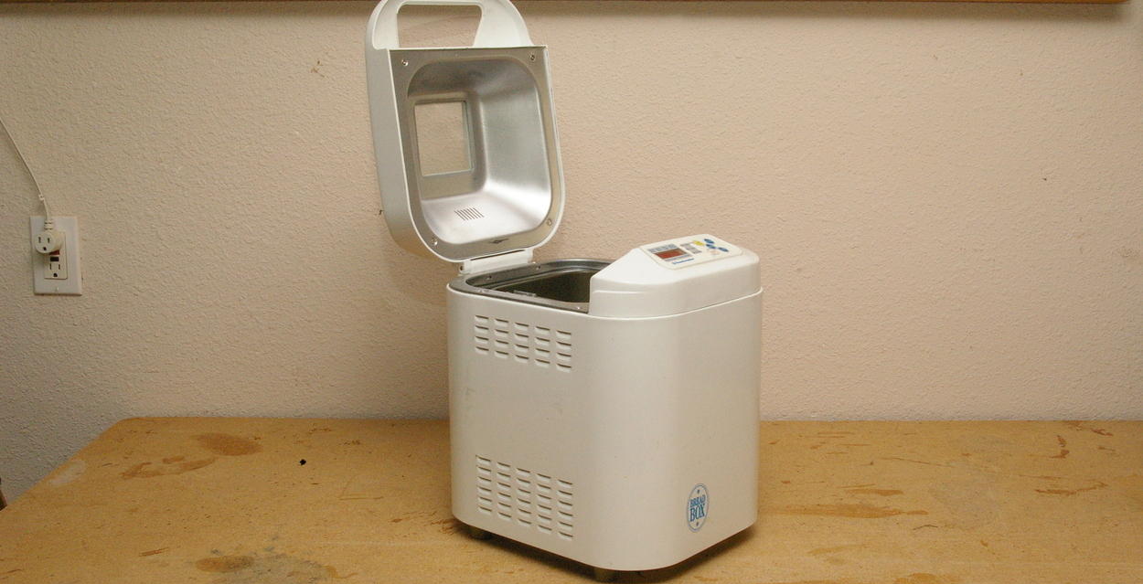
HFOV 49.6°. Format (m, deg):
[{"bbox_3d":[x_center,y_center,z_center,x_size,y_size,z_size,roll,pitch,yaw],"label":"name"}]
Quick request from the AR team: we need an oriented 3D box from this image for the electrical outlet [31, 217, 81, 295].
[{"bbox_3d":[-0.750,-0.052,1.803,0.070,0.114,0.008,0,10,1],"label":"electrical outlet"}]

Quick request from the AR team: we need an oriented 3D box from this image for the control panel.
[{"bbox_3d":[0.120,-0.041,1.268,0.051,0.006,0.138,33,28,33],"label":"control panel"}]

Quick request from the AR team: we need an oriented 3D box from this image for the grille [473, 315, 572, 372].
[{"bbox_3d":[-0.049,0.052,1.245,0.134,0.039,0.005,9,14,41],"label":"grille"}]

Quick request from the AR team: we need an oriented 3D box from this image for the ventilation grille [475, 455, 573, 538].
[{"bbox_3d":[-0.048,0.213,1.274,0.134,0.061,0.005,9,14,41],"label":"ventilation grille"}]

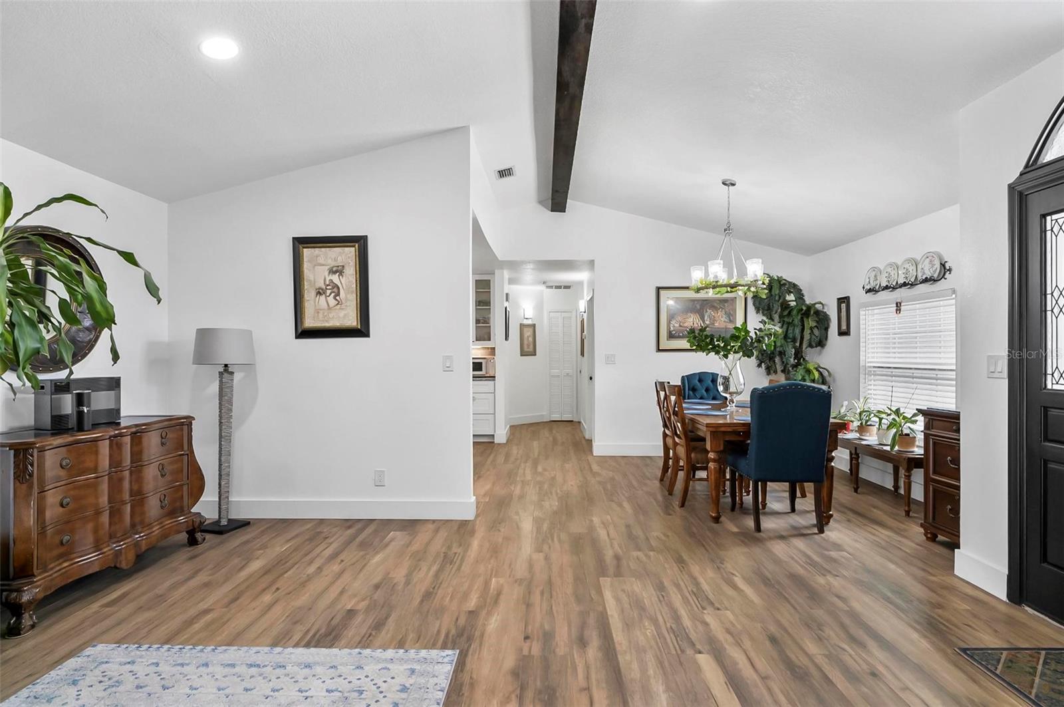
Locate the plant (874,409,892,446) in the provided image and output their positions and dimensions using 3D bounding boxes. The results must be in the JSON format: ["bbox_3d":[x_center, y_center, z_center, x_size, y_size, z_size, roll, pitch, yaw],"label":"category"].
[{"bbox_3d":[3.037,0.631,4.550,0.210,0.310,0.210,0,0,0],"label":"plant"}]

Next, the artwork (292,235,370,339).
[{"bbox_3d":[-1.526,-0.504,4.036,0.562,0.768,0.035,-1,0,1],"label":"artwork"}]

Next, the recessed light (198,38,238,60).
[{"bbox_3d":[-1.518,-1.482,2.580,0.173,0.030,0.173,-14,0,1],"label":"recessed light"}]

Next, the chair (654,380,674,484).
[{"bbox_3d":[1.485,0.758,5.003,0.562,0.994,0.472,0,0,1],"label":"chair"}]

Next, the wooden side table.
[{"bbox_3d":[3.089,1.019,4.701,0.492,0.472,1.536,0,0,1],"label":"wooden side table"}]

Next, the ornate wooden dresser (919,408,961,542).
[{"bbox_3d":[2.948,0.818,3.319,0.582,0.874,0.632,0,0,-2],"label":"ornate wooden dresser"}]

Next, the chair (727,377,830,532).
[{"bbox_3d":[1.825,0.728,3.946,0.532,1.054,0.653,0,0,3],"label":"chair"}]

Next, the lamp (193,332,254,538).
[{"bbox_3d":[-2.244,0.537,3.875,0.402,1.436,0.402,0,0,9],"label":"lamp"}]

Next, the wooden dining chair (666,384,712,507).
[{"bbox_3d":[1.475,0.766,4.575,0.570,1.000,0.470,0,0,0],"label":"wooden dining chair"}]

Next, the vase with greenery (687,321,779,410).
[{"bbox_3d":[1.800,0.118,4.770,0.770,0.775,0.620,0,0,0],"label":"vase with greenery"}]

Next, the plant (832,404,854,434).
[{"bbox_3d":[3.060,0.635,5.190,0.270,0.300,0.270,0,0,0],"label":"plant"}]

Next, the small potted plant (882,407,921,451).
[{"bbox_3d":[2.990,0.612,4.300,0.290,0.345,0.290,0,0,0],"label":"small potted plant"}]

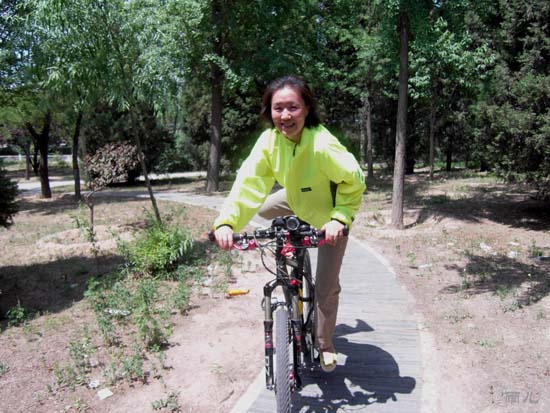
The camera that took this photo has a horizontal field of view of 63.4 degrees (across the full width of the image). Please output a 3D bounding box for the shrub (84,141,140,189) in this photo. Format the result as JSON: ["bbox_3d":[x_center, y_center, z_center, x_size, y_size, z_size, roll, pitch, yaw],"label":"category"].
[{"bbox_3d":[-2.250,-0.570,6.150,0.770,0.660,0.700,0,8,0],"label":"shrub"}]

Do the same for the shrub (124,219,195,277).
[{"bbox_3d":[-1.310,0.450,5.060,0.790,0.600,0.720,0,8,0],"label":"shrub"}]

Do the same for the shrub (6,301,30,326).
[{"bbox_3d":[-2.030,0.845,3.510,0.170,0.180,0.170,0,8,0],"label":"shrub"}]

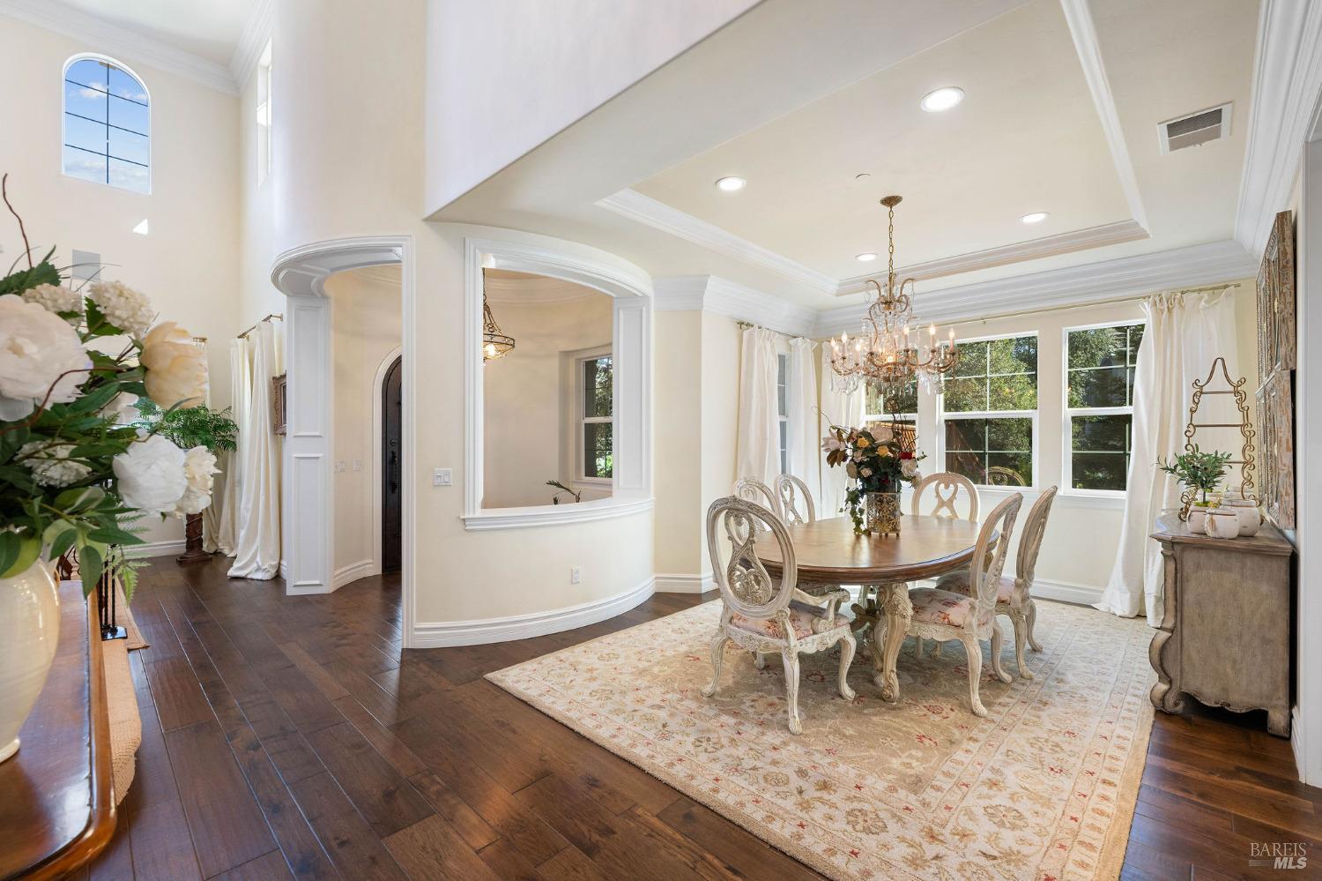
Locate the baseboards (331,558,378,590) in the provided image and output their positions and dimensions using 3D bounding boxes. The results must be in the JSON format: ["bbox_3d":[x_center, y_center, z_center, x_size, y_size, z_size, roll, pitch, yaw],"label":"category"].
[{"bbox_3d":[-3.040,1.315,5.405,0.065,0.170,0.600,0,0,7],"label":"baseboards"}]

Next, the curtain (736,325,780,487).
[{"bbox_3d":[0.994,0.130,5.545,0.170,2.539,0.757,0,0,45],"label":"curtain"}]

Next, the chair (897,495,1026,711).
[{"bbox_3d":[1.709,0.858,3.199,0.679,1.144,0.608,0,0,44],"label":"chair"}]

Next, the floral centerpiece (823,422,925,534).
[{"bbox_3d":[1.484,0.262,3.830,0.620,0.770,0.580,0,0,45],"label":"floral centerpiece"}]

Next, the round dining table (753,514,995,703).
[{"bbox_3d":[1.526,1.045,3.874,1.287,0.770,2.534,0,0,44],"label":"round dining table"}]

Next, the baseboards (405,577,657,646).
[{"bbox_3d":[-0.728,1.278,4.157,2.066,0.177,0.387,0,0,-41],"label":"baseboards"}]

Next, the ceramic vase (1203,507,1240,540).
[{"bbox_3d":[2.775,0.420,2.727,0.128,0.115,0.128,0,0,45],"label":"ceramic vase"}]

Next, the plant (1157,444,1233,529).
[{"bbox_3d":[2.783,0.245,2.860,0.270,0.465,0.285,0,0,45],"label":"plant"}]

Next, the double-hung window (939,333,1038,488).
[{"bbox_3d":[3.186,-0.286,5.399,0.879,1.459,0.100,0,0,44],"label":"double-hung window"}]

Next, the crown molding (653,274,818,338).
[{"bbox_3d":[0.862,-1.305,5.564,0.469,0.275,2.236,0,0,45],"label":"crown molding"}]

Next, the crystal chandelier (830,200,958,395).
[{"bbox_3d":[1.556,-0.988,3.733,0.868,1.352,0.868,0,0,44],"label":"crystal chandelier"}]

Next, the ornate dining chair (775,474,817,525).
[{"bbox_3d":[1.305,0.820,4.354,0.630,1.099,0.550,0,0,45],"label":"ornate dining chair"}]

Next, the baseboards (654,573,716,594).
[{"bbox_3d":[0.240,1.350,5.248,0.586,0.165,0.160,0,0,-1],"label":"baseboards"}]

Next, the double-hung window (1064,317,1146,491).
[{"bbox_3d":[3.860,-0.262,4.573,0.852,1.470,0.090,0,0,45],"label":"double-hung window"}]

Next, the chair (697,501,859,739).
[{"bbox_3d":[0.618,0.854,3.049,0.672,1.151,0.715,0,0,44],"label":"chair"}]

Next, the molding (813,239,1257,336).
[{"bbox_3d":[3.054,-1.336,5.237,3.564,0.291,0.130,0,0,45],"label":"molding"}]

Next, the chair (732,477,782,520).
[{"bbox_3d":[0.903,0.844,4.001,0.680,1.122,0.570,0,0,45],"label":"chair"}]

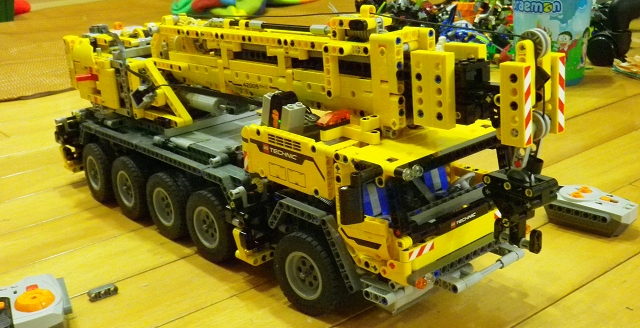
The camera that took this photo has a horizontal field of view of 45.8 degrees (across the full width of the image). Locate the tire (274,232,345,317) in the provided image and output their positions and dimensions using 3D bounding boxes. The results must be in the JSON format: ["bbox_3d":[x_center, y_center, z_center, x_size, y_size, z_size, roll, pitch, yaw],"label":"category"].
[{"bbox_3d":[-0.007,0.082,0.571,0.062,0.062,0.021,14,21,39],"label":"tire"}]

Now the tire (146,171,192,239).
[{"bbox_3d":[-0.140,0.039,0.715,0.021,0.062,0.062,-13,21,-41],"label":"tire"}]

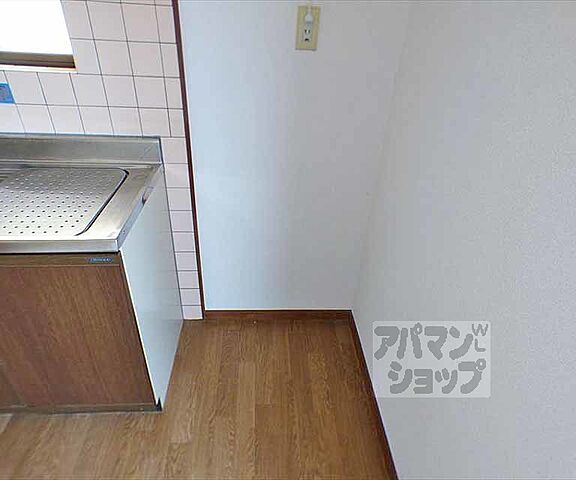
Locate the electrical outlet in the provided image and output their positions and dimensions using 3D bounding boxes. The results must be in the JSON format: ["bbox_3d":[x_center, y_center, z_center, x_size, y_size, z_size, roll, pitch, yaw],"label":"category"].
[{"bbox_3d":[0.065,-0.678,1.115,0.070,0.120,0.012,0,31,-5],"label":"electrical outlet"}]

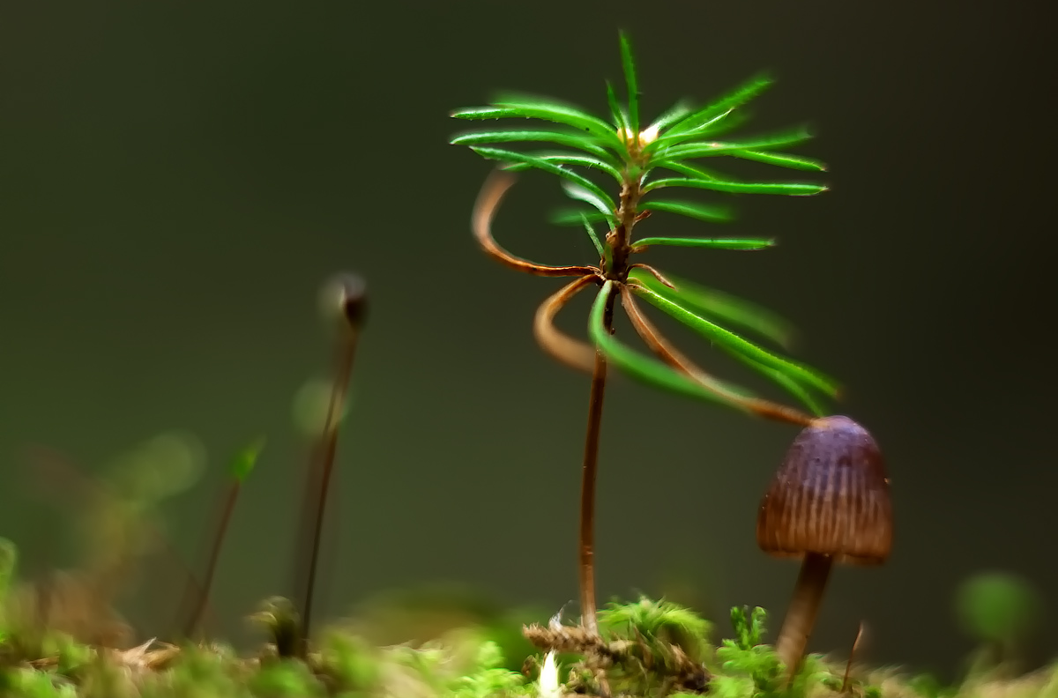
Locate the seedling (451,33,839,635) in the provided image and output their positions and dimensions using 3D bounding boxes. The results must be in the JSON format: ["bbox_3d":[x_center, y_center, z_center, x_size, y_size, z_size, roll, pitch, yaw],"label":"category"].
[{"bbox_3d":[0.009,-0.001,0.335,0.030,0.046,0.027,0,2,0],"label":"seedling"}]

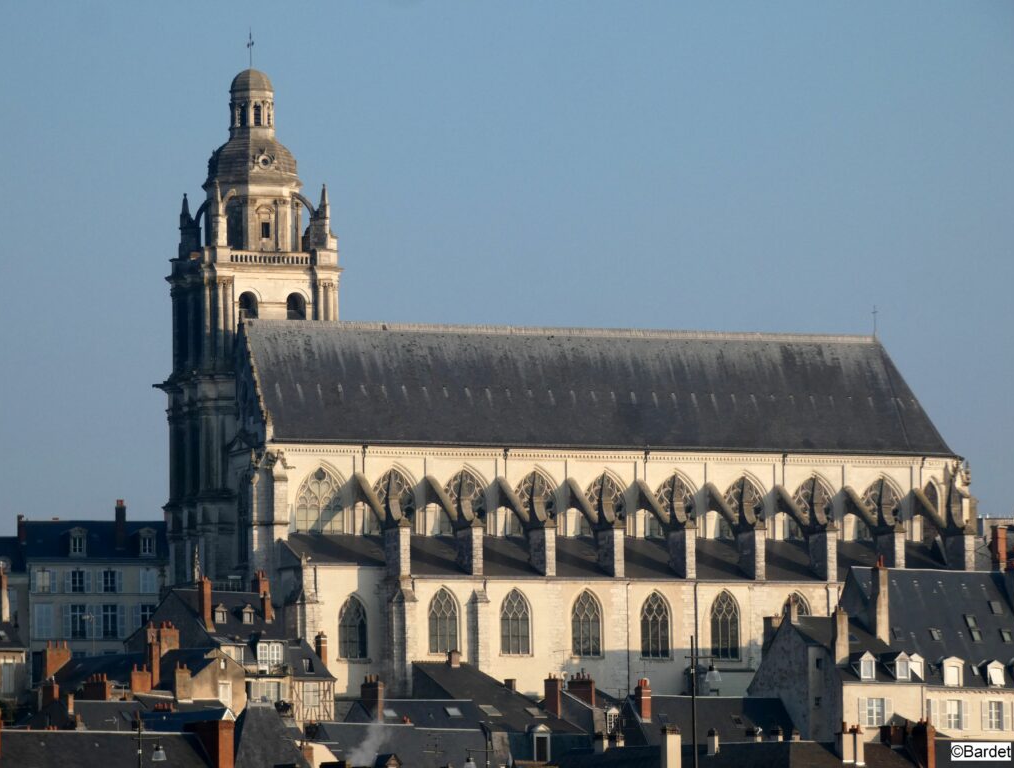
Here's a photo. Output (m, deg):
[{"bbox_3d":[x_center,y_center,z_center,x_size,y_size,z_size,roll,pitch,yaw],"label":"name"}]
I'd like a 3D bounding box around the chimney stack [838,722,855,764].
[{"bbox_3d":[21.123,22.417,435.000,0.850,2.540,0.800,3,-7,-36],"label":"chimney stack"}]

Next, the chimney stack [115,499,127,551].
[{"bbox_3d":[-33.982,12.399,615.000,0.850,4.480,1.000,1,-6,-15],"label":"chimney stack"}]

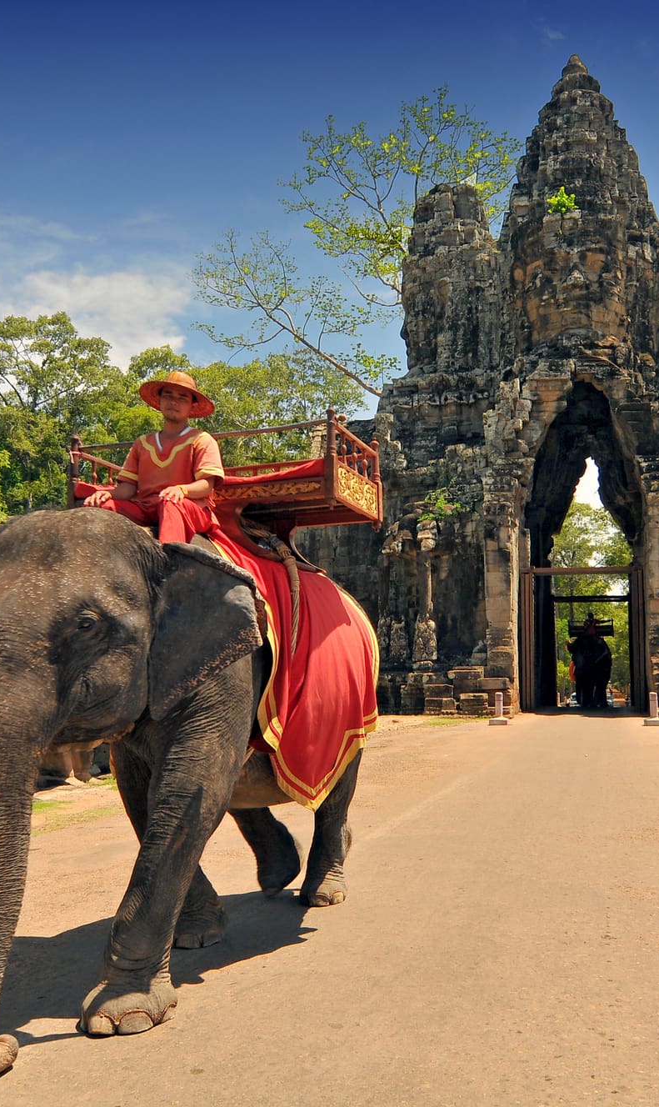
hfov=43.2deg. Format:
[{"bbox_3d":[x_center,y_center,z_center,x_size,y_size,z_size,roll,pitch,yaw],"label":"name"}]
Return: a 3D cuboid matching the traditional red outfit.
[{"bbox_3d":[-0.810,-0.230,4.030,0.600,0.780,0.520,-2,-8,14],"label":"traditional red outfit"}]

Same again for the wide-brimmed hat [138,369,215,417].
[{"bbox_3d":[-0.744,-0.783,4.050,0.370,0.155,0.370,11,-7,1],"label":"wide-brimmed hat"}]

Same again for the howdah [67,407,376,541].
[{"bbox_3d":[-0.574,-0.381,4.664,1.520,0.560,0.720,-3,-8,21],"label":"howdah"}]

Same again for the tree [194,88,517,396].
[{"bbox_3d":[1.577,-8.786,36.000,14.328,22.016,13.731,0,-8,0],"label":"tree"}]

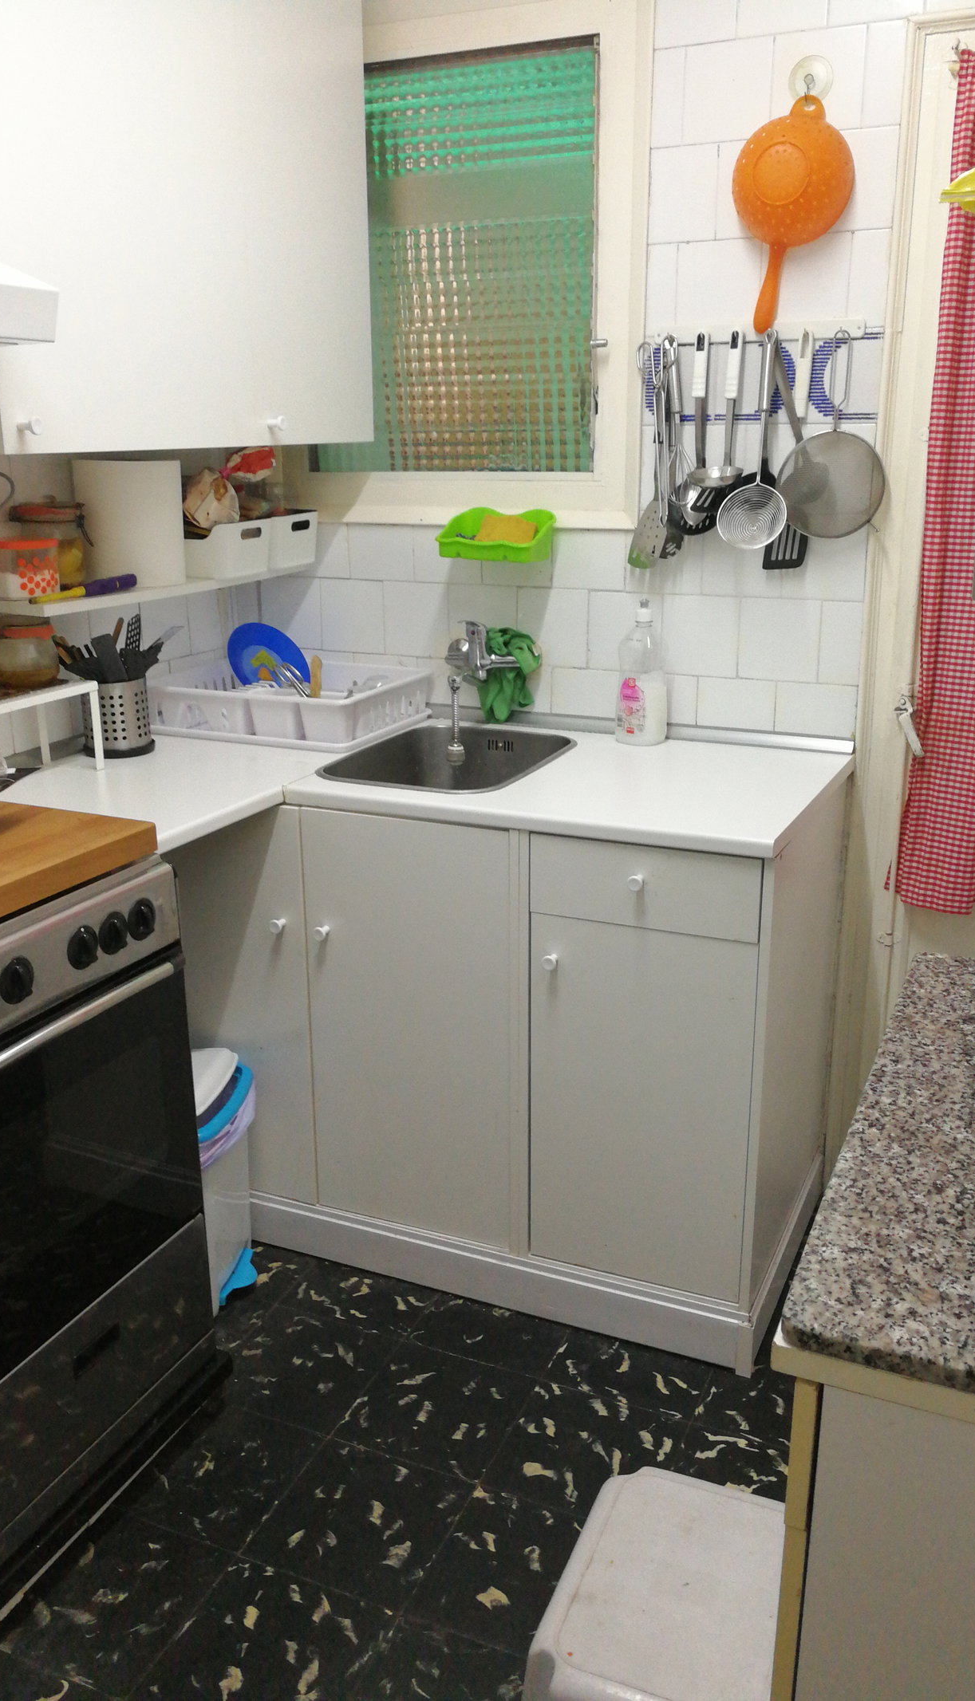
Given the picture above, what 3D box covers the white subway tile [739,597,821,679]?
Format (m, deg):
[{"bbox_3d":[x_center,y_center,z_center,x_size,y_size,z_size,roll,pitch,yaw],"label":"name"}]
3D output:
[{"bbox_3d":[0.540,-0.388,2.447,0.150,0.150,0.010,7,18,23],"label":"white subway tile"}]

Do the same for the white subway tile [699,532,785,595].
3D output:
[{"bbox_3d":[0.472,-0.542,2.432,0.150,0.151,0.010,7,18,23],"label":"white subway tile"}]

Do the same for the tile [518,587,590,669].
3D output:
[{"bbox_3d":[0.130,-0.440,2.617,0.149,0.151,0.010,7,18,23],"label":"tile"}]

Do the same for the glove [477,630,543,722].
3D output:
[{"bbox_3d":[0.039,-0.346,2.620,0.120,0.175,0.075,7,20,24],"label":"glove"}]

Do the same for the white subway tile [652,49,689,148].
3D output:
[{"bbox_3d":[0.307,-1.269,2.241,0.053,0.150,0.010,7,20,24],"label":"white subway tile"}]

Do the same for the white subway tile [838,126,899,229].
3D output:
[{"bbox_3d":[0.593,-1.089,2.162,0.143,0.150,0.010,7,20,24],"label":"white subway tile"}]

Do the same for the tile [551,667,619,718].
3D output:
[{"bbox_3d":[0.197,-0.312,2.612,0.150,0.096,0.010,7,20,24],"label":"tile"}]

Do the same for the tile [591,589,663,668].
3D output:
[{"bbox_3d":[0.267,-0.422,2.559,0.149,0.151,0.010,7,18,23],"label":"tile"}]

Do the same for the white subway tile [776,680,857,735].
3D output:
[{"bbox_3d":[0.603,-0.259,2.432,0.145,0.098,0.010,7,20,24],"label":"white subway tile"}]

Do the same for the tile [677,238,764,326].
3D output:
[{"bbox_3d":[0.404,-0.980,2.311,0.148,0.151,0.010,7,19,23],"label":"tile"}]

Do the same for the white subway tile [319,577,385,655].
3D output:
[{"bbox_3d":[-0.280,-0.491,2.786,0.150,0.150,0.010,7,20,24],"label":"white subway tile"}]

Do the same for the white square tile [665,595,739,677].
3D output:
[{"bbox_3d":[0.403,-0.404,2.500,0.149,0.151,0.010,7,18,23],"label":"white square tile"}]

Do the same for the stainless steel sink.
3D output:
[{"bbox_3d":[-0.066,-0.093,2.431,0.365,0.160,0.460,7,18,23],"label":"stainless steel sink"}]

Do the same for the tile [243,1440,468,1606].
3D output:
[{"bbox_3d":[-0.178,0.970,1.918,0.252,0.010,0.252,7,20,23],"label":"tile"}]

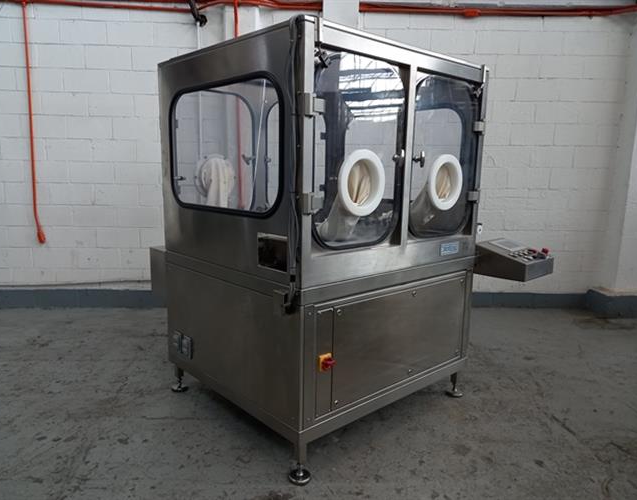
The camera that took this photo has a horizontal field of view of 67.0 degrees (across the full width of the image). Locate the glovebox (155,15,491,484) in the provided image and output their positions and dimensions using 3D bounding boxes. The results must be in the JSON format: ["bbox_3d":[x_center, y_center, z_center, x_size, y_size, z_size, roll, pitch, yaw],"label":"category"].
[{"bbox_3d":[0.005,-0.065,2.903,1.353,1.976,1.282,-8,13,-41],"label":"glovebox"}]

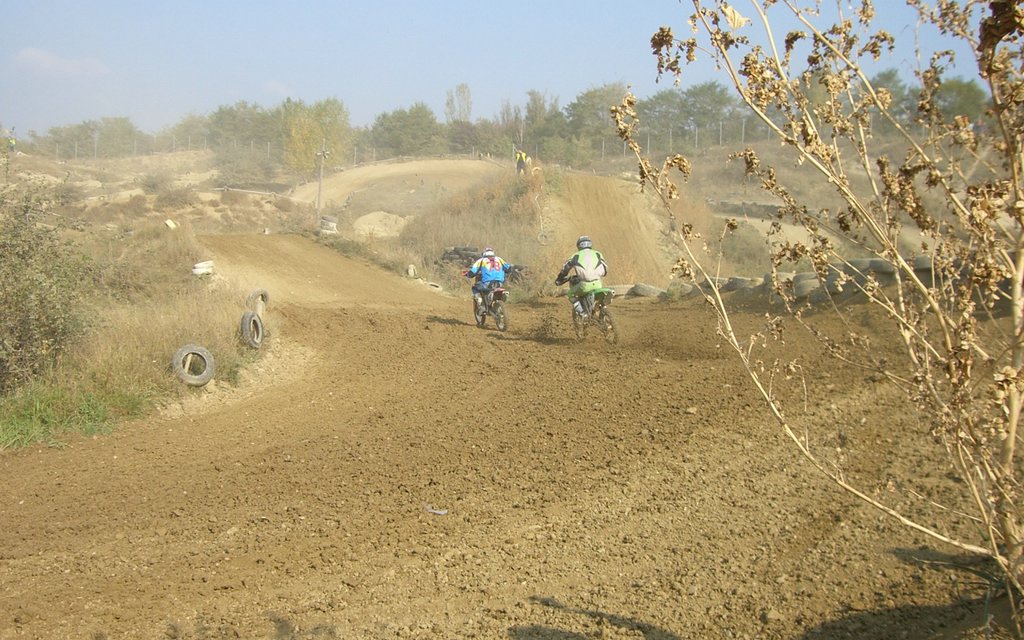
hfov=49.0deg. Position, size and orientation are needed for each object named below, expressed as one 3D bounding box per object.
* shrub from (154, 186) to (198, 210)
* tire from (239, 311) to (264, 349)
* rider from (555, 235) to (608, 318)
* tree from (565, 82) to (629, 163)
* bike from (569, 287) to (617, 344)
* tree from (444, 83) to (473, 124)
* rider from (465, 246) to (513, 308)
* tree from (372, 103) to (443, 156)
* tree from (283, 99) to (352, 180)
[{"bbox_3d":[-17.311,-6.269,58.000,2.200,1.200,1.900,0,4,0],"label":"shrub"},{"bbox_3d":[-4.048,0.148,17.500,0.180,0.590,0.590,-11,2,9],"label":"tire"},{"bbox_3d":[1.181,-0.739,19.100,0.780,1.370,0.850,-5,4,-16],"label":"rider"},{"bbox_3d":[7.893,-18.448,105.000,6.000,7.400,5.800,0,4,0],"label":"tree"},{"bbox_3d":[1.389,-0.233,19.400,0.800,1.200,2.100,-9,4,-17],"label":"bike"},{"bbox_3d":[-6.187,-23.419,130.000,3.200,8.300,3.200,0,4,0],"label":"tree"},{"bbox_3d":[-0.481,-0.849,23.000,0.820,1.250,0.850,-4,4,-17],"label":"rider"},{"bbox_3d":[-10.040,-18.303,108.000,7.000,5.300,6.300,0,4,0],"label":"tree"},{"bbox_3d":[-15.653,-14.532,90.000,5.300,6.400,5.200,0,4,0],"label":"tree"}]

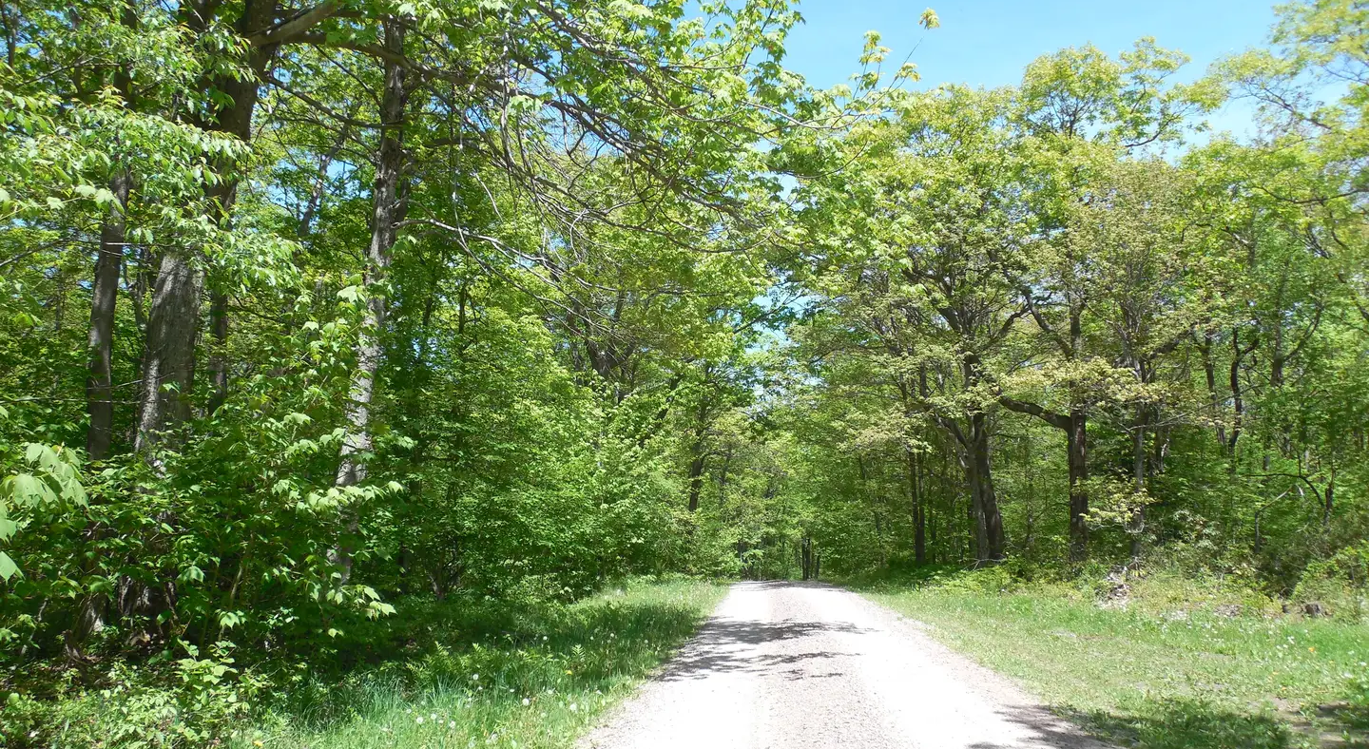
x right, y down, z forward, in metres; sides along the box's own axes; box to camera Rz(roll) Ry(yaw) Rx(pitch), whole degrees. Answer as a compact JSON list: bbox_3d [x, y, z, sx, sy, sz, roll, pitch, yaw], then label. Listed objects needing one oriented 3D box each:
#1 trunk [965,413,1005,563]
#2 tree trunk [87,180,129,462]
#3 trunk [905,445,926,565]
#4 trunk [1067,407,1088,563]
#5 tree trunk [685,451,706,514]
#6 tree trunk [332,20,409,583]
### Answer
[{"bbox_3d":[10.371,3.915,34.433,0.950,5.230,0.750,-2,-10,0],"label":"trunk"},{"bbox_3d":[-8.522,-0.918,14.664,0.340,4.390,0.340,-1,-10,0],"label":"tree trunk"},{"bbox_3d":[8.633,4.823,36.868,0.600,4.430,0.500,-1,-10,0],"label":"trunk"},{"bbox_3d":[12.907,3.597,32.423,0.560,5.110,0.560,3,-10,1],"label":"trunk"},{"bbox_3d":[0.423,4.058,37.196,0.400,2.380,0.400,6,-9,1],"label":"tree trunk"},{"bbox_3d":[-5.474,-1.524,17.340,0.450,10.140,0.450,2,-10,0],"label":"tree trunk"}]

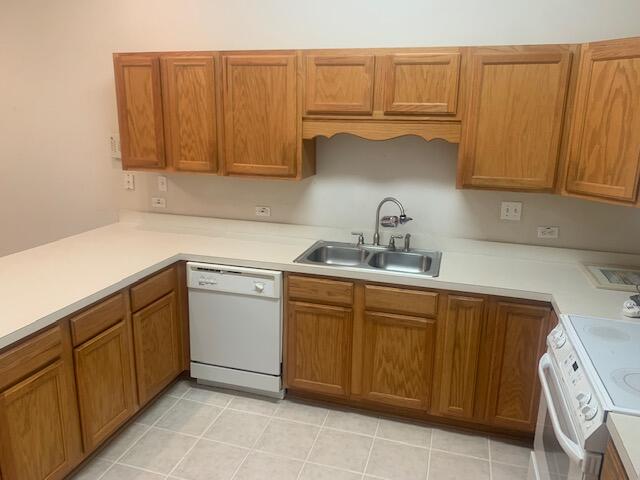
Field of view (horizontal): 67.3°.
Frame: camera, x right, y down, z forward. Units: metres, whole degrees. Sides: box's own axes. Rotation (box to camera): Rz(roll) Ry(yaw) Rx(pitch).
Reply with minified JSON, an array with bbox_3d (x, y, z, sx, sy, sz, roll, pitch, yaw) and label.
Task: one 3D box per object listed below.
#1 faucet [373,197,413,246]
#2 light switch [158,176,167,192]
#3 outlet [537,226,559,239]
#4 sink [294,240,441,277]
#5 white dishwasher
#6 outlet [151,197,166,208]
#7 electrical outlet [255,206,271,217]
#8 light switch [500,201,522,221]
[{"bbox_3d":[0.442,-0.092,3.056,0.110,0.330,0.260,-9,17,-35],"label":"faucet"},{"bbox_3d":[-1.172,-0.413,3.576,0.070,0.115,0.014,5,15,15],"label":"light switch"},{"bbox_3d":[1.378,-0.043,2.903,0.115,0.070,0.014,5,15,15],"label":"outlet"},{"bbox_3d":[0.317,0.185,2.966,0.835,0.180,0.555,5,15,15],"label":"sink"},{"bbox_3d":[-0.445,0.511,3.239,0.610,0.870,0.620,5,15,15],"label":"white dishwasher"},{"bbox_3d":[-1.209,-0.277,3.620,0.115,0.070,0.014,5,15,15],"label":"outlet"},{"bbox_3d":[-0.398,-0.198,3.397,0.115,0.070,0.014,5,15,15],"label":"electrical outlet"},{"bbox_3d":[1.172,-0.175,2.933,0.115,0.115,0.016,5,15,15],"label":"light switch"}]

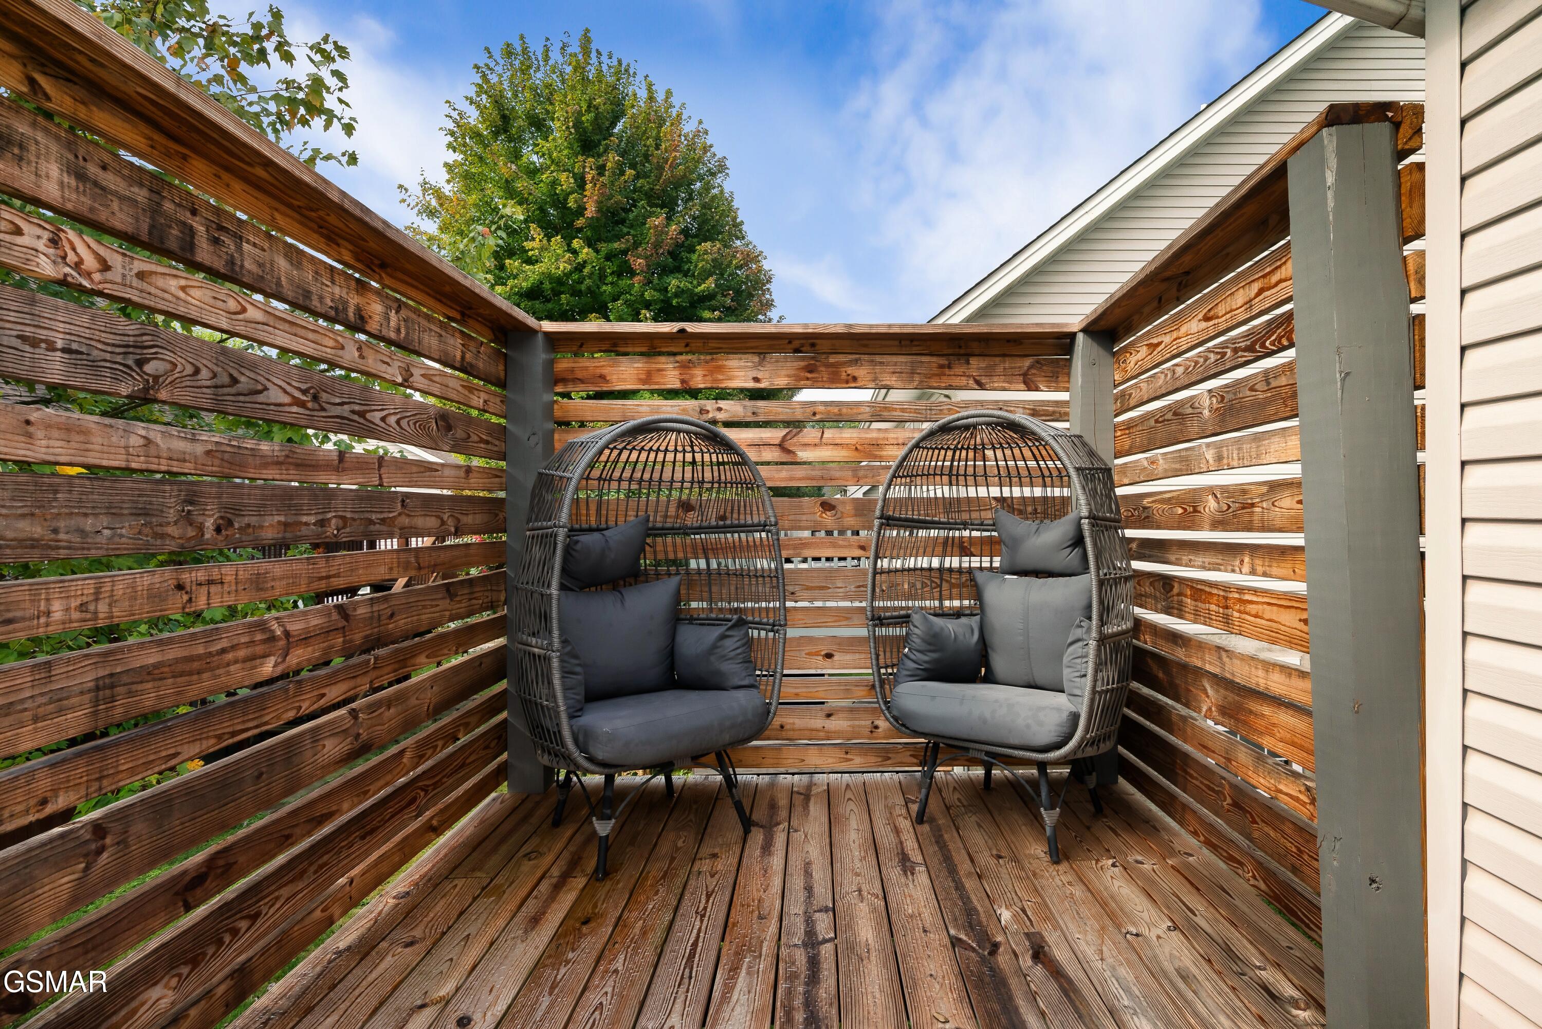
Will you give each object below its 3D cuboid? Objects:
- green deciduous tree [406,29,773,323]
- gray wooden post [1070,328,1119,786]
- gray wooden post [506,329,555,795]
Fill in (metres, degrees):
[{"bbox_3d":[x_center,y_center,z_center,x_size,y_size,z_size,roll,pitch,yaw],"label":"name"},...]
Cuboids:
[{"bbox_3d":[-3.280,-3.700,14.000,7.400,11.100,7.400,0,-1,2],"label":"green deciduous tree"},{"bbox_3d":[1.312,0.172,2.985,0.140,1.820,0.140,0,-1,2],"label":"gray wooden post"},{"bbox_3d":[-0.972,0.188,2.945,0.140,1.820,0.140,0,-1,2],"label":"gray wooden post"}]

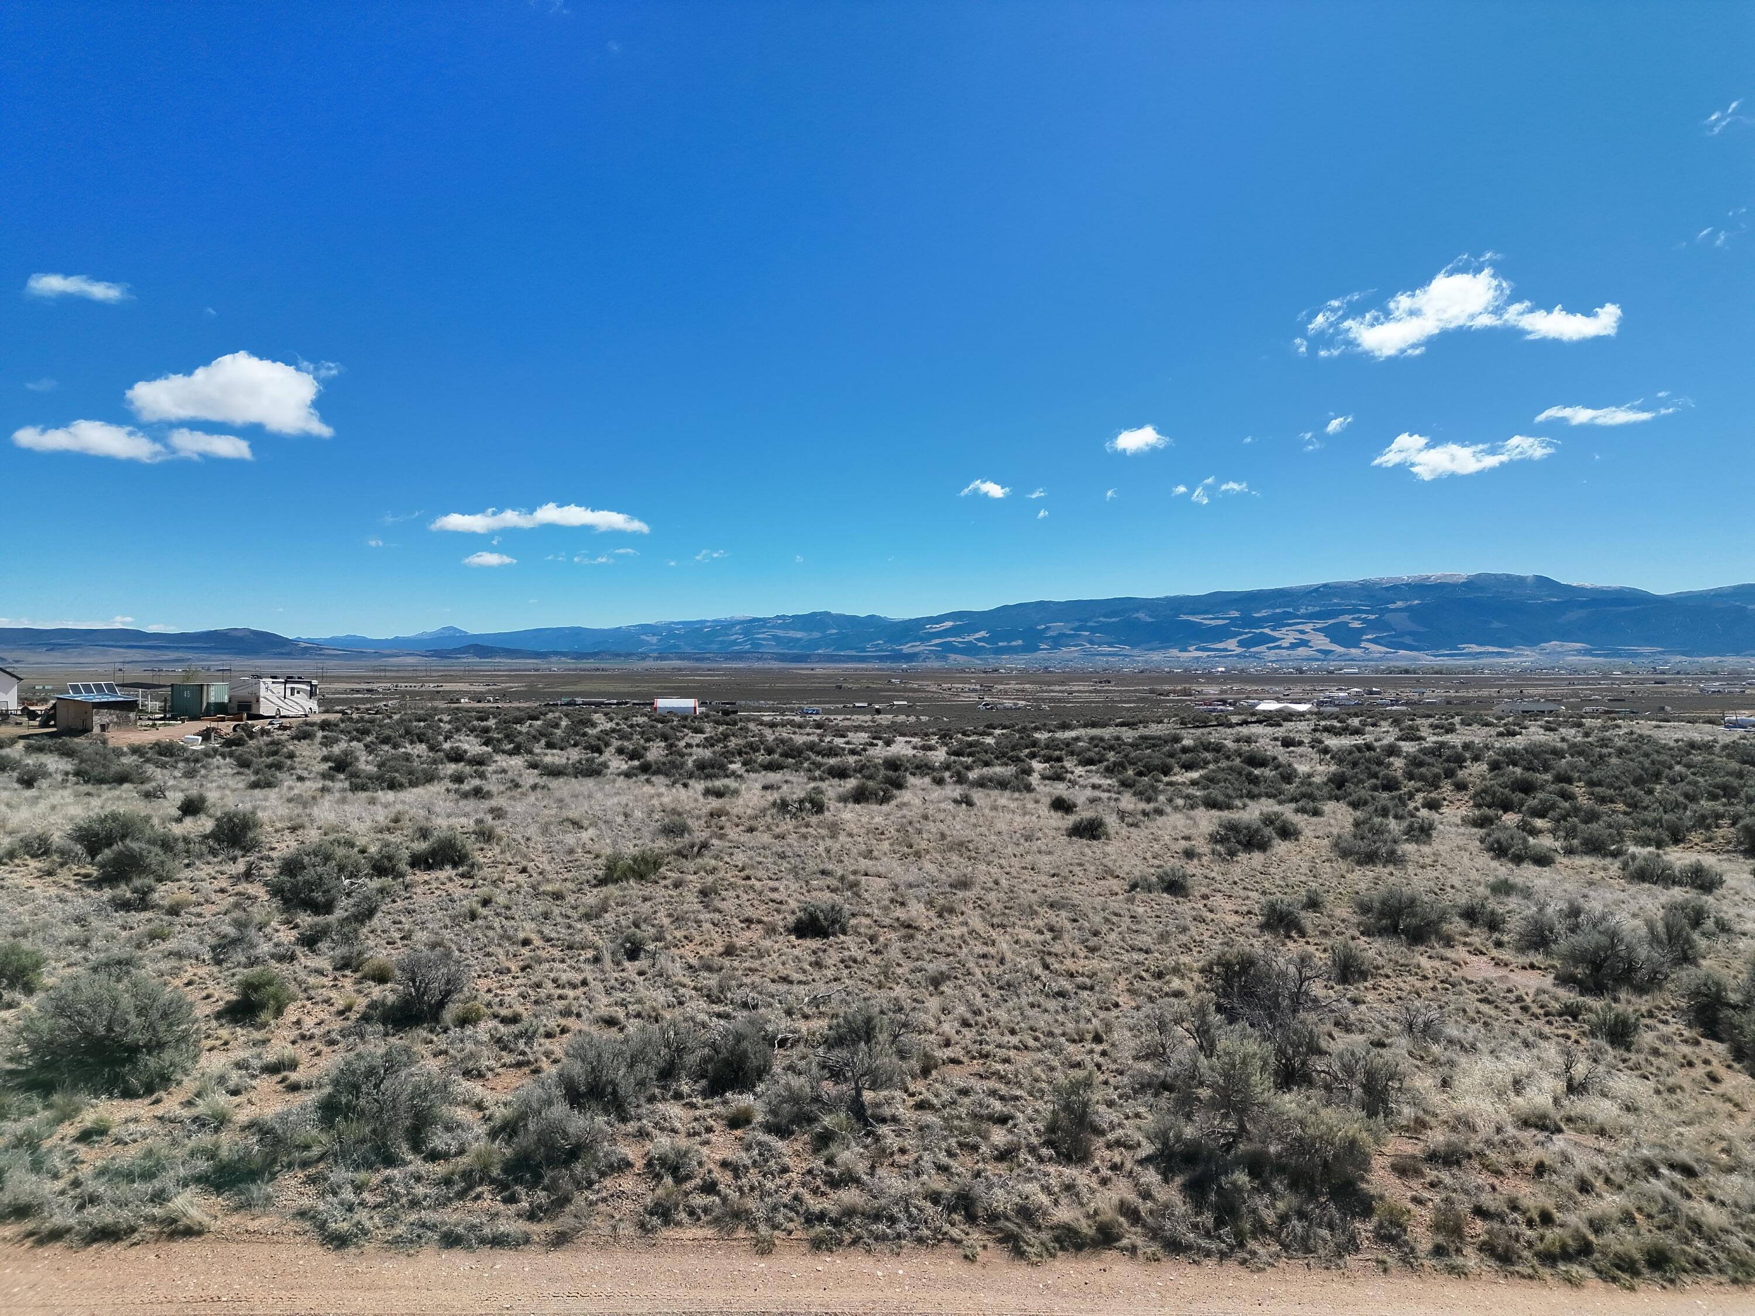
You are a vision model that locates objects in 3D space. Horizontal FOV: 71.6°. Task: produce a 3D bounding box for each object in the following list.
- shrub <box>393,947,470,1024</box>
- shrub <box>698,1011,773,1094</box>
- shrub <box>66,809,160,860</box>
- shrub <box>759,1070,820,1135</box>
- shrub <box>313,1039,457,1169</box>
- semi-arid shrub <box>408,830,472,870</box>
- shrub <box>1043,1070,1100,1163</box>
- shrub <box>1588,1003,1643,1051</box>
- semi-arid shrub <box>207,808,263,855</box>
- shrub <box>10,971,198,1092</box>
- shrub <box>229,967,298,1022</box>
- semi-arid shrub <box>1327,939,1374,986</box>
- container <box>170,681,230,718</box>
[{"bbox_3d":[-5.881,4.290,16.061,0.969,0.920,0.891,0,0,-20],"label":"shrub"},{"bbox_3d":[-1.486,4.135,12.808,0.794,0.787,0.754,0,0,0],"label":"shrub"},{"bbox_3d":[-17.875,4.089,28.455,2.180,1.071,1.744,0,0,0],"label":"shrub"},{"bbox_3d":[-0.849,4.244,11.687,0.579,0.556,0.550,0,0,0],"label":"shrub"},{"bbox_3d":[-4.908,4.377,12.116,1.351,1.045,1.243,0,0,0],"label":"shrub"},{"bbox_3d":[-9.619,4.207,26.804,1.450,0.817,1.160,0,0,0],"label":"semi-arid shrub"},{"bbox_3d":[1.759,4.132,11.035,0.522,0.773,0.496,0,0,0],"label":"shrub"},{"bbox_3d":[9.344,4.647,15.442,0.692,0.506,0.637,0,0,0],"label":"shrub"},{"bbox_3d":[-15.700,4.217,29.742,1.245,1.066,1.145,0,0,-28],"label":"semi-arid shrub"},{"bbox_3d":[-8.694,4.148,13.730,1.764,1.205,1.623,0,0,-32],"label":"shrub"},{"bbox_3d":[-7.793,4.235,15.403,0.885,0.621,0.841,0,0,0],"label":"shrub"},{"bbox_3d":[7.167,4.581,18.436,0.665,0.638,0.612,0,0,0],"label":"semi-arid shrub"},{"bbox_3d":[-55.010,3.480,100.030,2.440,2.600,6.060,0,0,0],"label":"container"}]

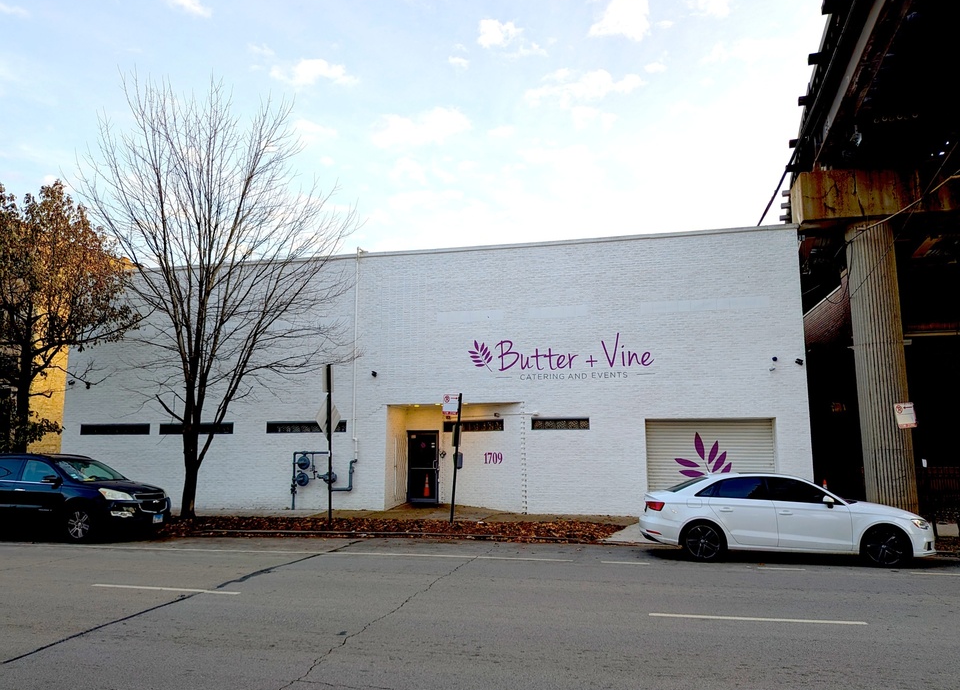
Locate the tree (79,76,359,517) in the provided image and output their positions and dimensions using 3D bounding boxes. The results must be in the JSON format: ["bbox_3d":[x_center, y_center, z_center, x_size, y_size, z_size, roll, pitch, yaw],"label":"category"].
[{"bbox_3d":[-6.404,-1.452,15.954,6.800,10.900,6.400,0,-8,0],"label":"tree"}]

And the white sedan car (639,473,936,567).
[{"bbox_3d":[5.040,2.850,11.280,4.460,1.420,1.810,-2,-8,13],"label":"white sedan car"}]

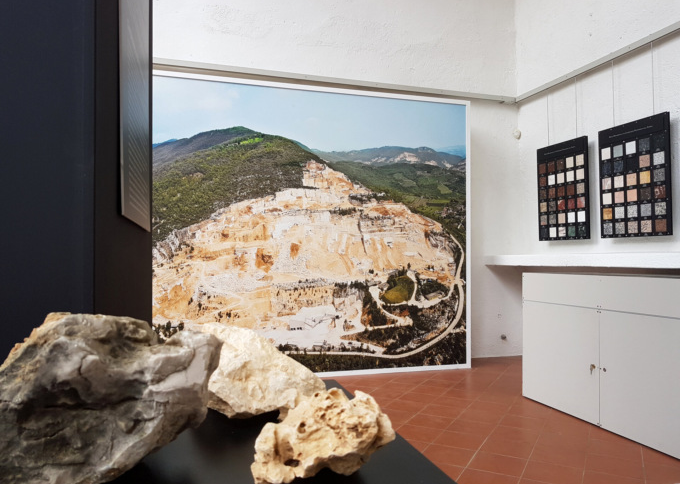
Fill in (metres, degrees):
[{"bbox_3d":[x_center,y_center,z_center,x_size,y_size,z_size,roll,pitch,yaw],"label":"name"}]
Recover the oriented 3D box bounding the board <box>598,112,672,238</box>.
[{"bbox_3d":[2.546,-0.540,4.432,0.036,1.000,0.700,0,-1,-17],"label":"board"}]

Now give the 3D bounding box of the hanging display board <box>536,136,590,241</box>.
[{"bbox_3d":[2.300,-0.518,5.278,0.036,1.000,0.700,0,-1,-17],"label":"hanging display board"}]

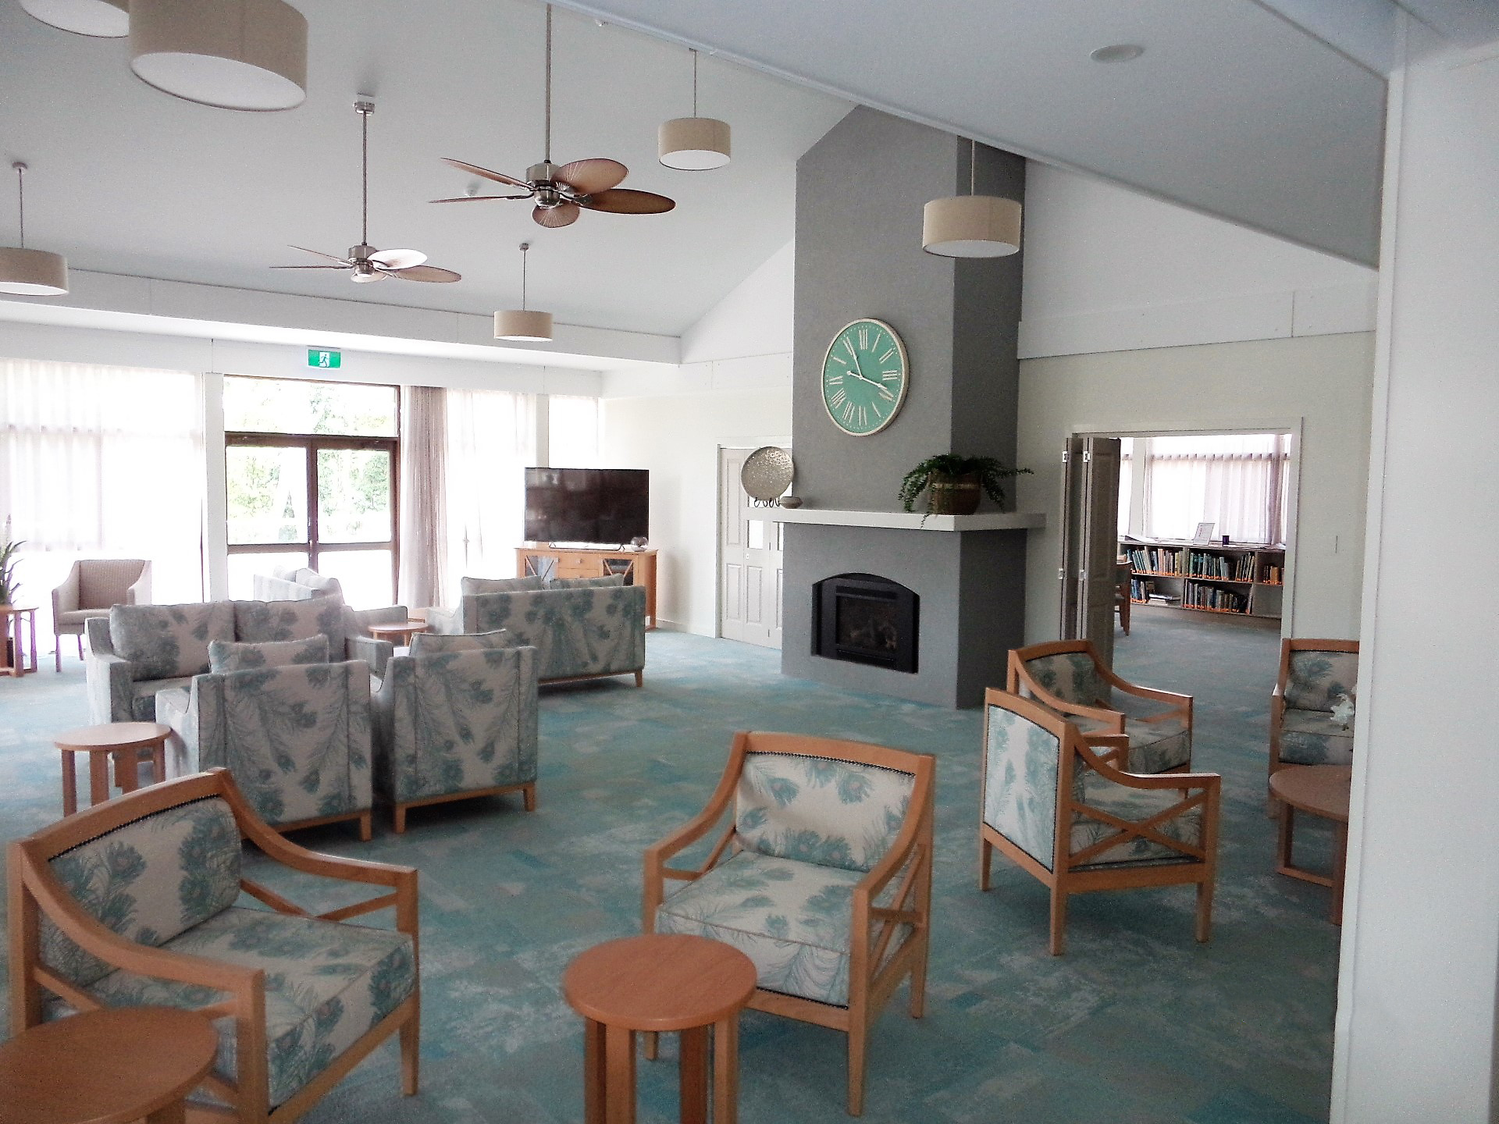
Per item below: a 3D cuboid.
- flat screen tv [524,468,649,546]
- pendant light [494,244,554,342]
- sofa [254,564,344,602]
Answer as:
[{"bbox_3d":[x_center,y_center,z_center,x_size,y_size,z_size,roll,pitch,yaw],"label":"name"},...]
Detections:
[{"bbox_3d":[-1.777,-0.599,12.235,1.471,0.842,0.100,2,5,16],"label":"flat screen tv"},{"bbox_3d":[-1.919,-2.331,9.645,0.501,0.771,0.501,1,5,0],"label":"pendant light"},{"bbox_3d":[-3.375,0.518,9.139,0.820,0.880,1.500,-3,6,-40],"label":"sofa"}]

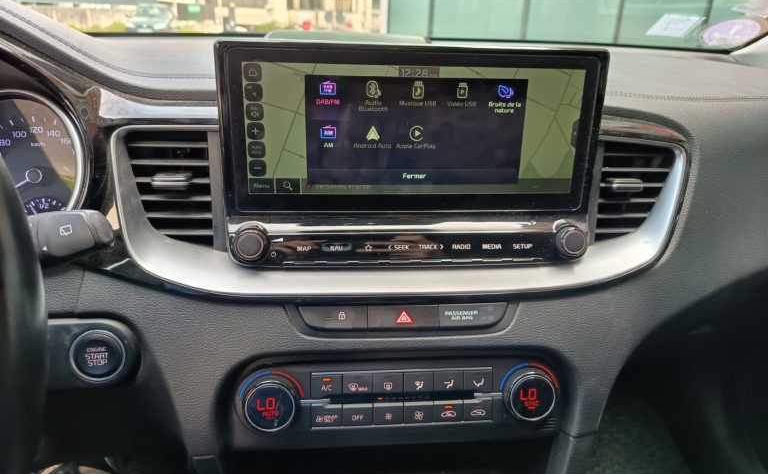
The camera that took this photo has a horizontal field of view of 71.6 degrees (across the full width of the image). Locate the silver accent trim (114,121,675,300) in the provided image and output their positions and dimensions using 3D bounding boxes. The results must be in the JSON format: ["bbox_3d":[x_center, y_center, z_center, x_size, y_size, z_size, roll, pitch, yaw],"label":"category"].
[{"bbox_3d":[0.017,-0.023,0.408,0.415,0.127,0.055,-1,7,-6],"label":"silver accent trim"}]

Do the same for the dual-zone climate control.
[{"bbox_3d":[0.015,0.132,0.445,0.265,0.054,0.027,-1,3,-6],"label":"dual-zone climate control"}]

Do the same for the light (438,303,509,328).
[{"bbox_3d":[0.075,0.067,0.450,0.057,0.019,0.012,-1,8,-6],"label":"light"}]

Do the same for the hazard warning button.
[{"bbox_3d":[0.016,0.067,0.444,0.059,0.019,0.014,-1,8,-6],"label":"hazard warning button"}]

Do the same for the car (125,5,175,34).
[{"bbox_3d":[-10.810,-9.863,24.600,1.730,1.500,4.050,-4,22,-14],"label":"car"}]

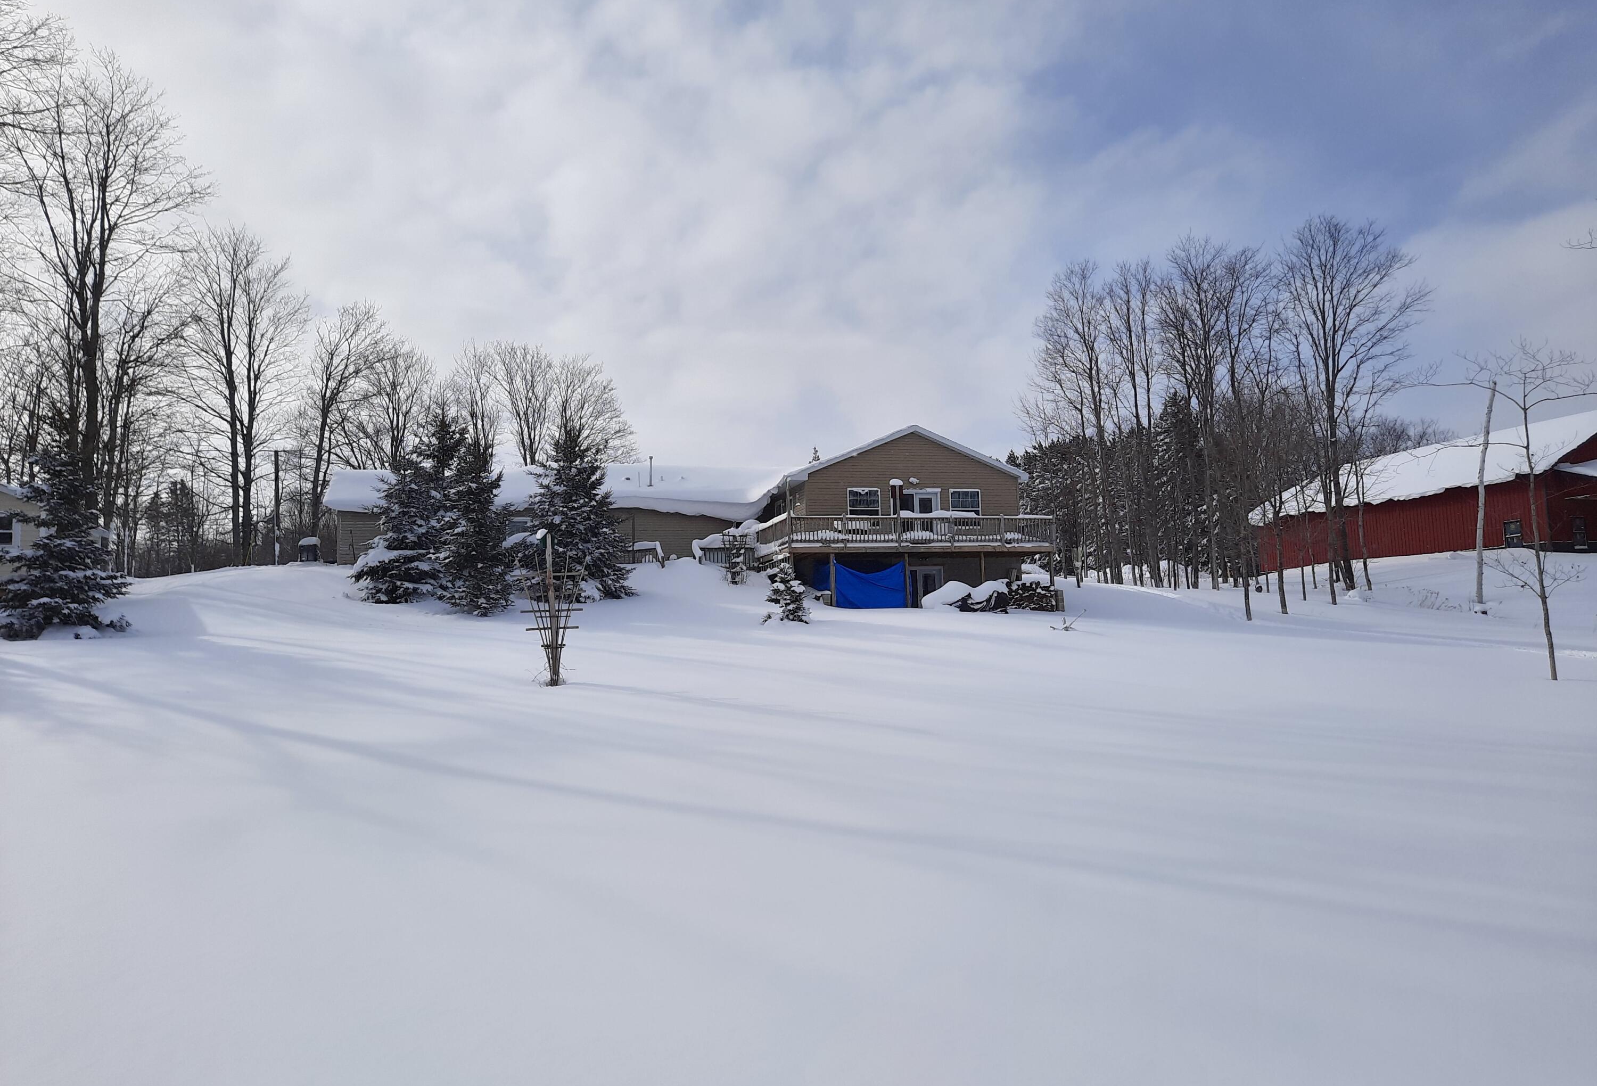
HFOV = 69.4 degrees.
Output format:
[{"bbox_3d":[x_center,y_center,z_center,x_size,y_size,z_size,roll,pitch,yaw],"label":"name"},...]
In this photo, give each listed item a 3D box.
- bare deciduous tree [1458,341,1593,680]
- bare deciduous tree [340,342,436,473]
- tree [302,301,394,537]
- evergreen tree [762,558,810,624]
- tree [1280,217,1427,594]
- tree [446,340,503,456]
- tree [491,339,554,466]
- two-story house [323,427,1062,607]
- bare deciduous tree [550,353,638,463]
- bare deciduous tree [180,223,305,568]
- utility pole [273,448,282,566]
[{"bbox_3d":[10.226,-0.479,16.245,1.678,4.809,1.628,-4,-4,32],"label":"bare deciduous tree"},{"bbox_3d":[-21.963,-4.657,61.430,4.757,12.444,4.614,0,-4,-20],"label":"bare deciduous tree"},{"bbox_3d":[-22.932,-5.489,58.477,4.241,13.708,4.114,0,-4,-21],"label":"tree"},{"bbox_3d":[-0.335,1.289,30.980,1.307,1.741,1.267,-1,-3,-1],"label":"evergreen tree"},{"bbox_3d":[19.904,-5.012,41.354,4.872,13.712,4.726,-3,-4,26],"label":"tree"},{"bbox_3d":[-18.228,-4.746,64.436,3.220,13.190,3.123,0,-4,-16],"label":"tree"},{"bbox_3d":[-15.575,-4.892,65.443,3.650,13.538,3.541,-1,-4,-13],"label":"tree"},{"bbox_3d":[-5.098,-0.612,43.320,24.230,6.750,15.500,0,-4,-15],"label":"two-story house"},{"bbox_3d":[-11.606,-4.496,65.413,4.947,12.743,4.798,-1,-4,-10],"label":"bare deciduous tree"},{"bbox_3d":[-26.238,-7.011,54.567,5.322,16.458,5.162,0,-4,-26],"label":"bare deciduous tree"},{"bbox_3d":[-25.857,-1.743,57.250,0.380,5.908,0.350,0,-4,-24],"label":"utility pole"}]

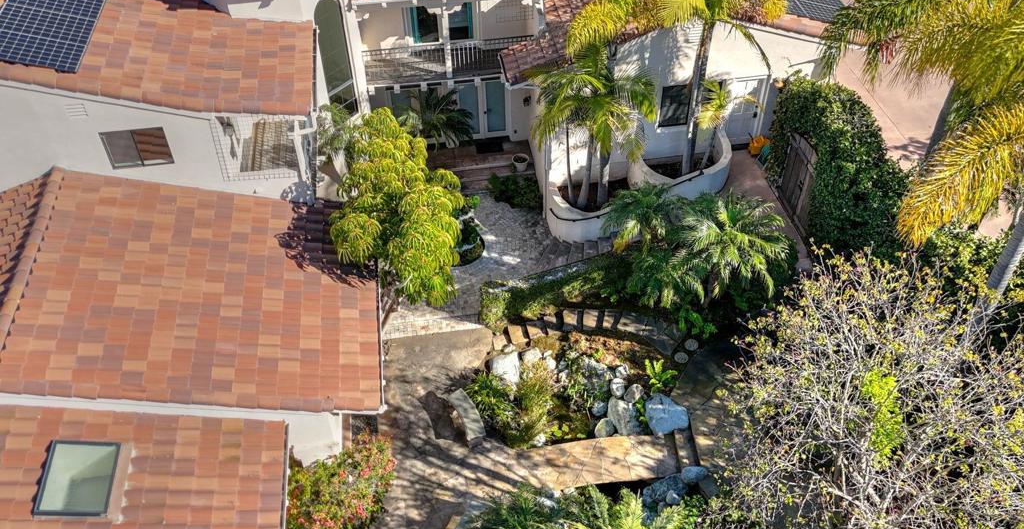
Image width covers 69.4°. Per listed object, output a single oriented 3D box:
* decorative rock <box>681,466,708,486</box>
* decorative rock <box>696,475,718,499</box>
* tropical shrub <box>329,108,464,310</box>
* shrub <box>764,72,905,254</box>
[{"bbox_3d":[3.363,3.909,13.702,0.500,0.300,0.380,-1,38,0],"label":"decorative rock"},{"bbox_3d":[3.621,4.145,13.551,0.380,0.220,0.450,-14,39,-16],"label":"decorative rock"},{"bbox_3d":[-2.418,-0.819,15.591,2.750,4.700,2.700,-1,38,0],"label":"tropical shrub"},{"bbox_3d":[7.794,-2.670,18.124,2.100,2.600,5.600,-1,38,0],"label":"shrub"}]

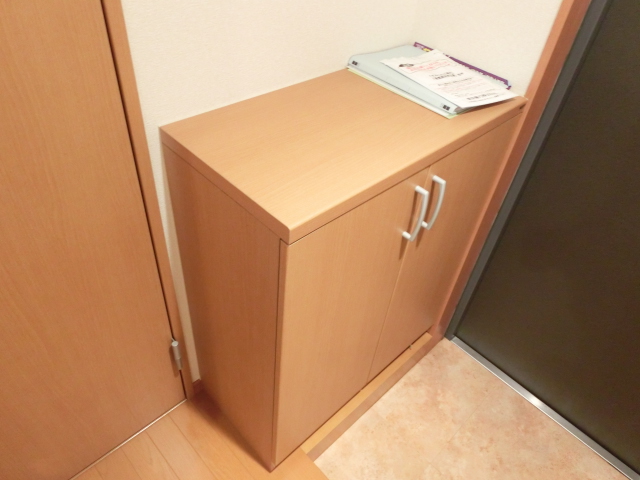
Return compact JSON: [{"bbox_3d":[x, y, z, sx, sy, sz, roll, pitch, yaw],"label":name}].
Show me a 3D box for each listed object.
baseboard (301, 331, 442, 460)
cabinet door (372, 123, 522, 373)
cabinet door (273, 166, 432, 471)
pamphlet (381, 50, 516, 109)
[{"bbox_3d":[0.181,0.530,1.611,0.652,0.133,0.040,-31,54,-34],"label":"baseboard"},{"bbox_3d":[0.317,0.072,1.318,0.377,0.829,0.024,-31,54,-34],"label":"cabinet door"},{"bbox_3d":[0.044,0.233,1.105,0.377,0.829,0.024,-31,54,-34],"label":"cabinet door"},{"bbox_3d":[0.309,-0.398,1.122,0.206,0.012,0.265,-27,56,-32],"label":"pamphlet"}]

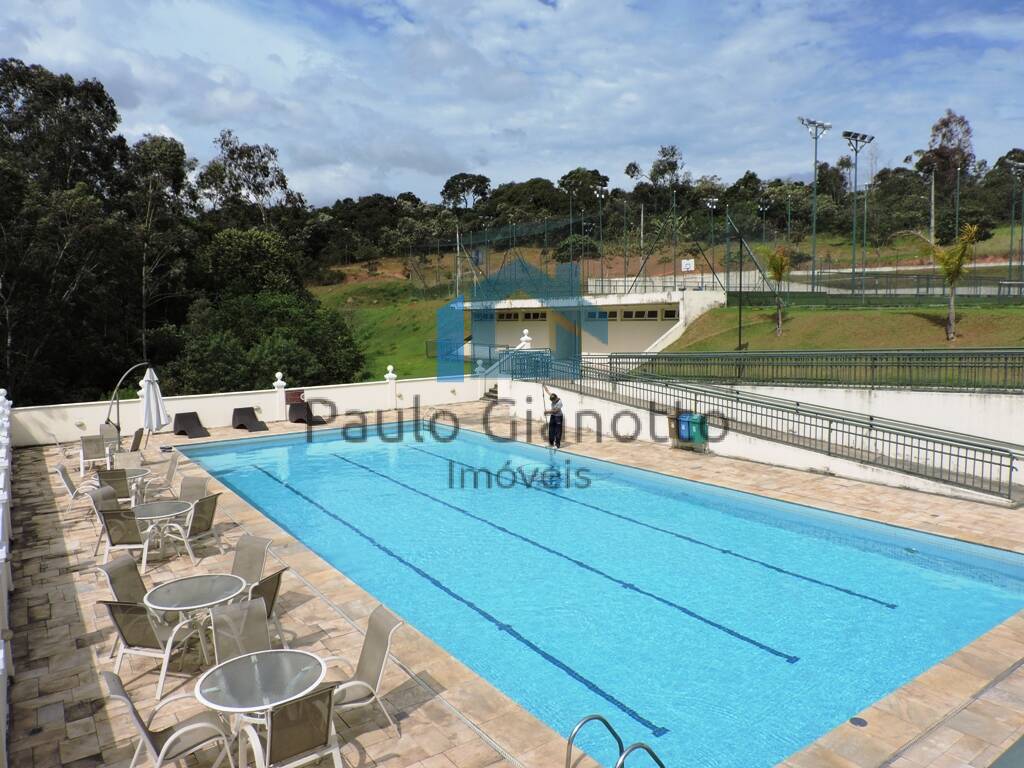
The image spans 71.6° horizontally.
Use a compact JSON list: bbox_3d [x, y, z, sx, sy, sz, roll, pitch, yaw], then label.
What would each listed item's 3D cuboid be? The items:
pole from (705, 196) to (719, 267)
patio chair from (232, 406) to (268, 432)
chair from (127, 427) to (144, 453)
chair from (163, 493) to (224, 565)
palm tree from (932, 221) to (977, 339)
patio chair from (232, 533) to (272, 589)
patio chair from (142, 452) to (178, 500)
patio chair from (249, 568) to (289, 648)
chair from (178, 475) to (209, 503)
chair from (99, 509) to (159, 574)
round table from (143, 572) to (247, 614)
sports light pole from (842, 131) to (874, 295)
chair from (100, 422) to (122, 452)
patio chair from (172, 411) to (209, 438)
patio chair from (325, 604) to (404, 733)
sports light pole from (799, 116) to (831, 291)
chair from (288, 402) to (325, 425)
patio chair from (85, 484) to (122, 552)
[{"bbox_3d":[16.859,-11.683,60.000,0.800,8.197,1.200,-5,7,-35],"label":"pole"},{"bbox_3d":[-9.548,1.289,25.978,0.670,0.730,1.450,-5,7,-37],"label":"patio chair"},{"bbox_3d":[-9.586,1.631,17.582,0.790,0.970,0.600,-2,6,-7],"label":"chair"},{"bbox_3d":[-4.891,2.208,10.949,0.740,0.990,0.590,1,6,21],"label":"chair"},{"bbox_3d":[13.742,-3.176,22.000,1.450,3.650,1.450,-5,7,-35],"label":"palm tree"},{"bbox_3d":[-3.255,2.417,8.453,0.590,0.990,0.740,1,6,23],"label":"patio chair"},{"bbox_3d":[-7.623,2.104,15.323,0.710,1.060,0.600,-4,6,-26],"label":"patio chair"},{"bbox_3d":[-2.870,2.512,7.661,0.790,0.970,0.600,2,6,25],"label":"patio chair"},{"bbox_3d":[-5.942,2.305,12.842,0.600,1.060,0.710,1,6,19],"label":"chair"},{"bbox_3d":[-5.642,2.268,10.505,0.590,0.990,0.740,-1,6,-3],"label":"chair"},{"bbox_3d":[-3.429,2.622,7.778,1.020,0.720,1.020,-5,7,-35],"label":"round table"},{"bbox_3d":[16.833,-8.237,34.795,2.100,8.483,0.550,-5,7,-35],"label":"sports light pole"},{"bbox_3d":[-11.600,1.730,20.130,0.600,1.060,0.710,0,6,10],"label":"chair"},{"bbox_3d":[-10.096,1.302,22.447,0.640,0.670,1.200,-6,8,-42],"label":"patio chair"},{"bbox_3d":[-1.445,2.618,6.361,0.790,0.970,0.600,-4,6,-24],"label":"patio chair"},{"bbox_3d":[13.479,-7.800,31.600,2.100,8.384,0.550,-5,7,-35],"label":"sports light pole"},{"bbox_3d":[-7.405,1.069,25.713,0.740,0.740,1.350,-5,7,-40],"label":"chair"},{"bbox_3d":[-6.229,2.200,11.340,0.790,0.970,0.600,0,6,14],"label":"patio chair"}]

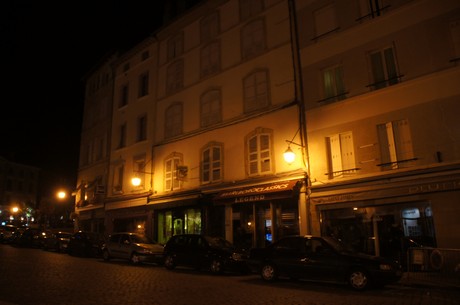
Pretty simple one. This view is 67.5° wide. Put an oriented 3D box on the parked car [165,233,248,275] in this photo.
[{"bbox_3d":[-0.883,3.939,13.719,4.000,1.430,1.680,-12,-18,40],"label":"parked car"}]

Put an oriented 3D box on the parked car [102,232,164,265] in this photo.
[{"bbox_3d":[-4.560,4.660,17.020,4.020,1.410,1.680,-11,-18,40],"label":"parked car"}]

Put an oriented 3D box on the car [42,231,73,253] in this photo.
[{"bbox_3d":[-10.726,5.851,22.849,4.050,1.440,1.700,-11,-17,39],"label":"car"}]

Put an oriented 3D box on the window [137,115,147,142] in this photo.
[{"bbox_3d":[-6.067,-1.665,23.822,1.106,1.823,0.200,-13,-18,39],"label":"window"}]

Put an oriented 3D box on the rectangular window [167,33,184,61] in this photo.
[{"bbox_3d":[-3.615,-6.965,22.877,1.520,1.620,0.150,-14,-20,39],"label":"rectangular window"}]

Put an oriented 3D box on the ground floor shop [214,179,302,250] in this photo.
[{"bbox_3d":[1.155,3.354,16.616,5.168,3.590,1.000,-14,-19,39],"label":"ground floor shop"}]

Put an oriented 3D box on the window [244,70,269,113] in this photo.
[{"bbox_3d":[1.376,-3.216,18.033,1.564,2.067,0.200,-14,-19,39],"label":"window"}]

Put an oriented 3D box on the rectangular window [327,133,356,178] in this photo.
[{"bbox_3d":[4.616,0.135,14.345,1.156,1.768,0.200,-14,-19,39],"label":"rectangular window"}]

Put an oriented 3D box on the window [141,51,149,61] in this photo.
[{"bbox_3d":[-6.184,-7.057,25.202,0.790,0.560,0.150,-14,-20,39],"label":"window"}]

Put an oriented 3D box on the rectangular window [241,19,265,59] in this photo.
[{"bbox_3d":[1.246,-6.263,18.896,1.591,1.904,0.200,-14,-19,39],"label":"rectangular window"}]

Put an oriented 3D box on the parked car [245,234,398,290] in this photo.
[{"bbox_3d":[2.689,3.237,10.499,4.380,1.400,1.700,-13,-18,39],"label":"parked car"}]

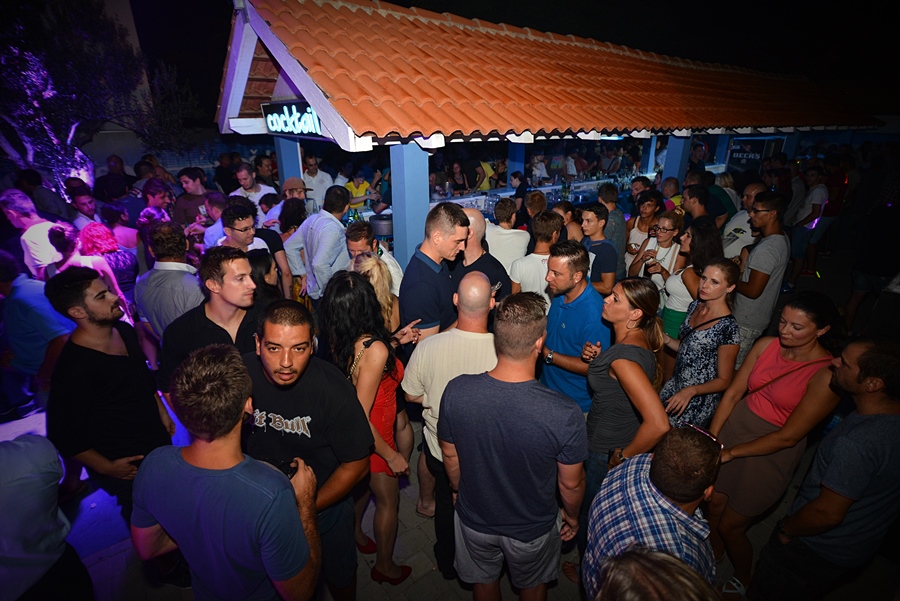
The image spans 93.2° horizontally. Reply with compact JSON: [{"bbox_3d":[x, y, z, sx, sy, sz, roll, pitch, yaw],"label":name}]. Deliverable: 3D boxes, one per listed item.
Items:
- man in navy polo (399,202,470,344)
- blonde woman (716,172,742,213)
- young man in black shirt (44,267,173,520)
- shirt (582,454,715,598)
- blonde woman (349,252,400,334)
[{"bbox_3d":[-0.060,0.397,2.417,0.420,1.880,0.540,3,23,7],"label":"man in navy polo"},{"bbox_3d":[3.700,-0.959,5.894,0.460,1.660,0.300,-4,23,-9],"label":"blonde woman"},{"bbox_3d":[-1.440,0.660,1.964,0.420,1.750,0.550,0,23,0],"label":"young man in black shirt"},{"bbox_3d":[0.480,0.762,1.149,0.360,0.680,0.490,-3,23,-6],"label":"shirt"},{"bbox_3d":[-0.380,0.506,2.442,0.340,1.660,0.460,15,27,32],"label":"blonde woman"}]

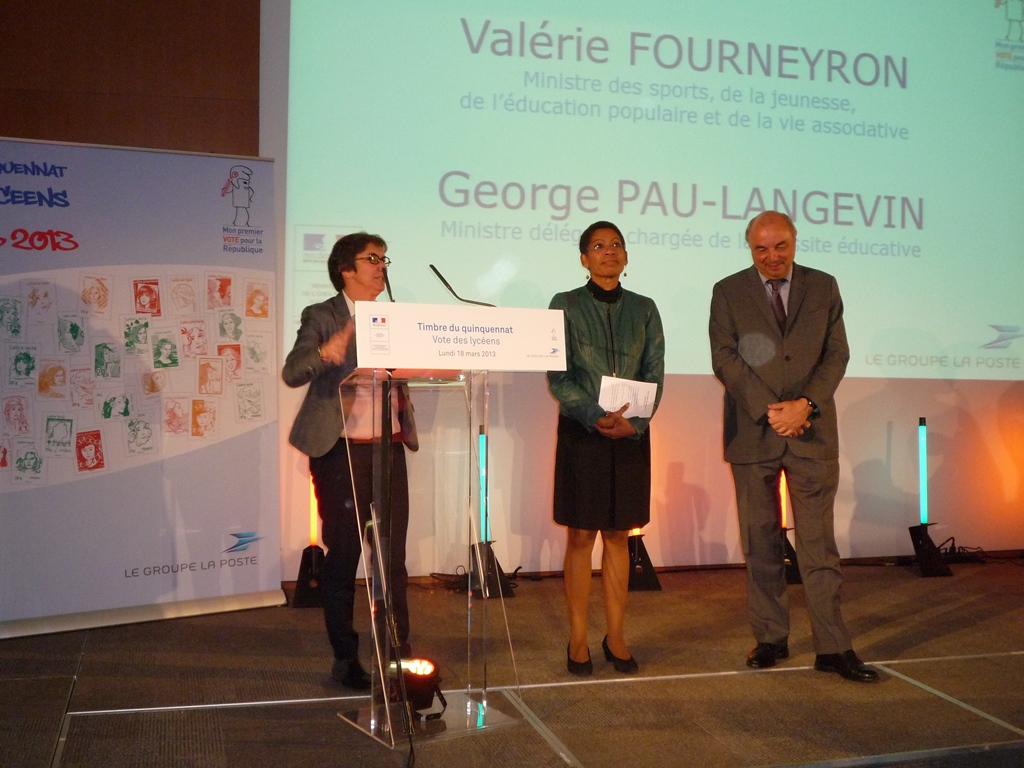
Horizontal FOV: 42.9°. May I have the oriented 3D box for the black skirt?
[{"bbox_3d":[0.350,0.306,5.030,0.380,0.480,0.290,0,2,-9],"label":"black skirt"}]

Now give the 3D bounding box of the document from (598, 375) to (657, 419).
[{"bbox_3d":[0.427,0.052,4.830,0.210,0.148,0.010,9,-22,8],"label":"document"}]

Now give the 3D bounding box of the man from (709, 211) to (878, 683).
[{"bbox_3d":[1.075,0.217,5.040,0.600,1.760,0.450,1,2,3],"label":"man"}]

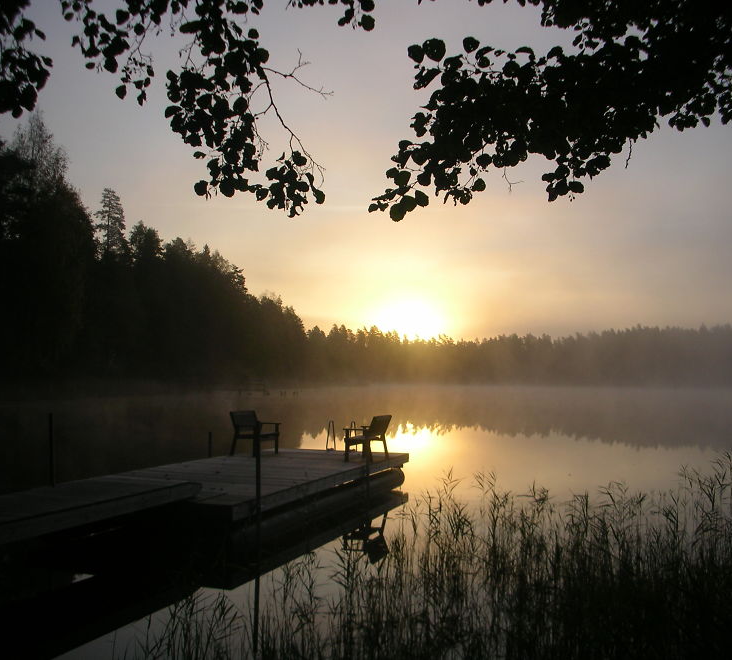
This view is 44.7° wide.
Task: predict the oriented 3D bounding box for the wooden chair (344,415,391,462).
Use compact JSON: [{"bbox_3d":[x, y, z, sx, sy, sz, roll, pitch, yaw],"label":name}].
[{"bbox_3d":[0.039,2.015,16.582,0.686,0.847,0.660,-1,-4,30],"label":"wooden chair"}]

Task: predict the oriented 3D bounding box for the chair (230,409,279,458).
[{"bbox_3d":[-2.180,2.029,17.394,0.660,0.847,0.686,-2,-4,39],"label":"chair"}]

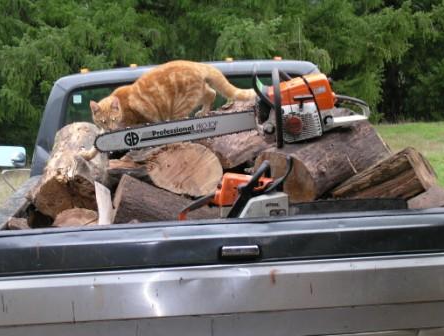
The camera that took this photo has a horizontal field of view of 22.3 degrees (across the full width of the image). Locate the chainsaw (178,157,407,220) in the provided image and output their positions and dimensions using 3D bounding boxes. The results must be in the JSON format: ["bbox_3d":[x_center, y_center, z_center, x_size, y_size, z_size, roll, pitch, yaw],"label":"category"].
[{"bbox_3d":[0.253,0.093,4.040,0.815,0.270,0.240,-2,2,0],"label":"chainsaw"}]

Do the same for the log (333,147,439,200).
[{"bbox_3d":[0.603,0.078,4.225,0.349,0.165,0.150,-28,9,33],"label":"log"}]

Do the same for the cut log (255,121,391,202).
[{"bbox_3d":[0.417,-0.019,4.380,0.509,0.225,0.225,-16,11,-39],"label":"cut log"}]

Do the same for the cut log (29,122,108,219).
[{"bbox_3d":[-0.596,0.005,4.485,0.260,0.200,0.504,-2,21,0],"label":"cut log"}]

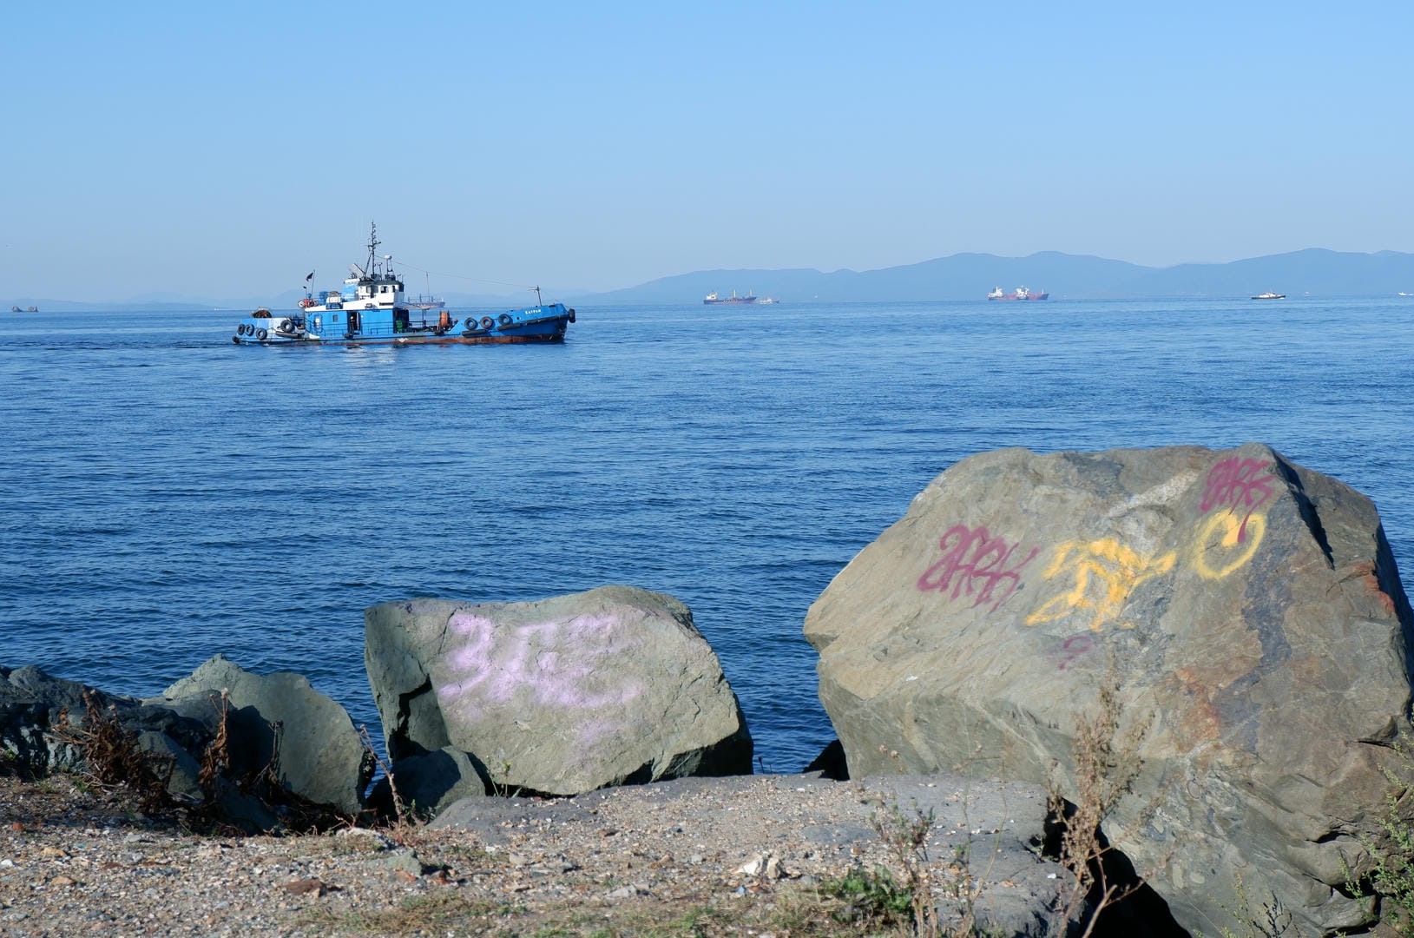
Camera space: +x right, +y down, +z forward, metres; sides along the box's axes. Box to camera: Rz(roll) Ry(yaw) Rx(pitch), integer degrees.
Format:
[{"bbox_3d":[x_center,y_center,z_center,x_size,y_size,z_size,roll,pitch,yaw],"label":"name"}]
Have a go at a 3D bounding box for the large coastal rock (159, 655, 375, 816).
[{"bbox_3d":[-1.469,0.890,6.500,0.740,0.530,0.550,-1,5,-6],"label":"large coastal rock"}]

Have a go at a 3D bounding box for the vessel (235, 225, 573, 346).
[{"bbox_3d":[-26.066,-15.673,166.000,29.300,10.300,7.200,0,5,11],"label":"vessel"}]

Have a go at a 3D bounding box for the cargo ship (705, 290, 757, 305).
[{"bbox_3d":[38.570,-281.345,3200.000,87.000,25.500,14.500,0,5,6],"label":"cargo ship"}]

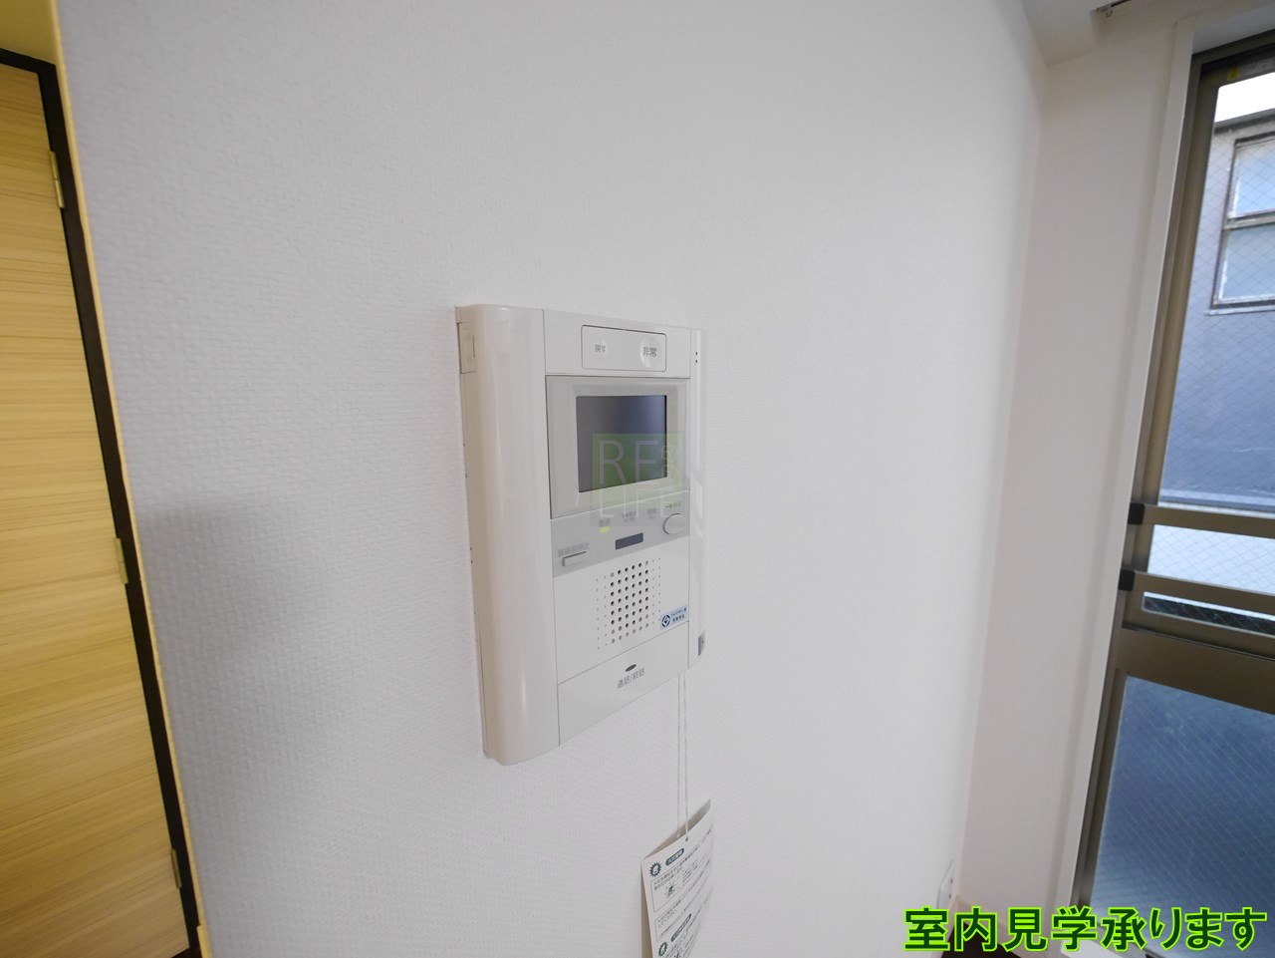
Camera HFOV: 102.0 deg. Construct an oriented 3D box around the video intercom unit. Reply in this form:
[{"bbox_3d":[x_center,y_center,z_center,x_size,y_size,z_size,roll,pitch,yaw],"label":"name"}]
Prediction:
[{"bbox_3d":[-0.013,0.026,0.318,0.180,0.236,0.023,-10,13,-44],"label":"video intercom unit"}]

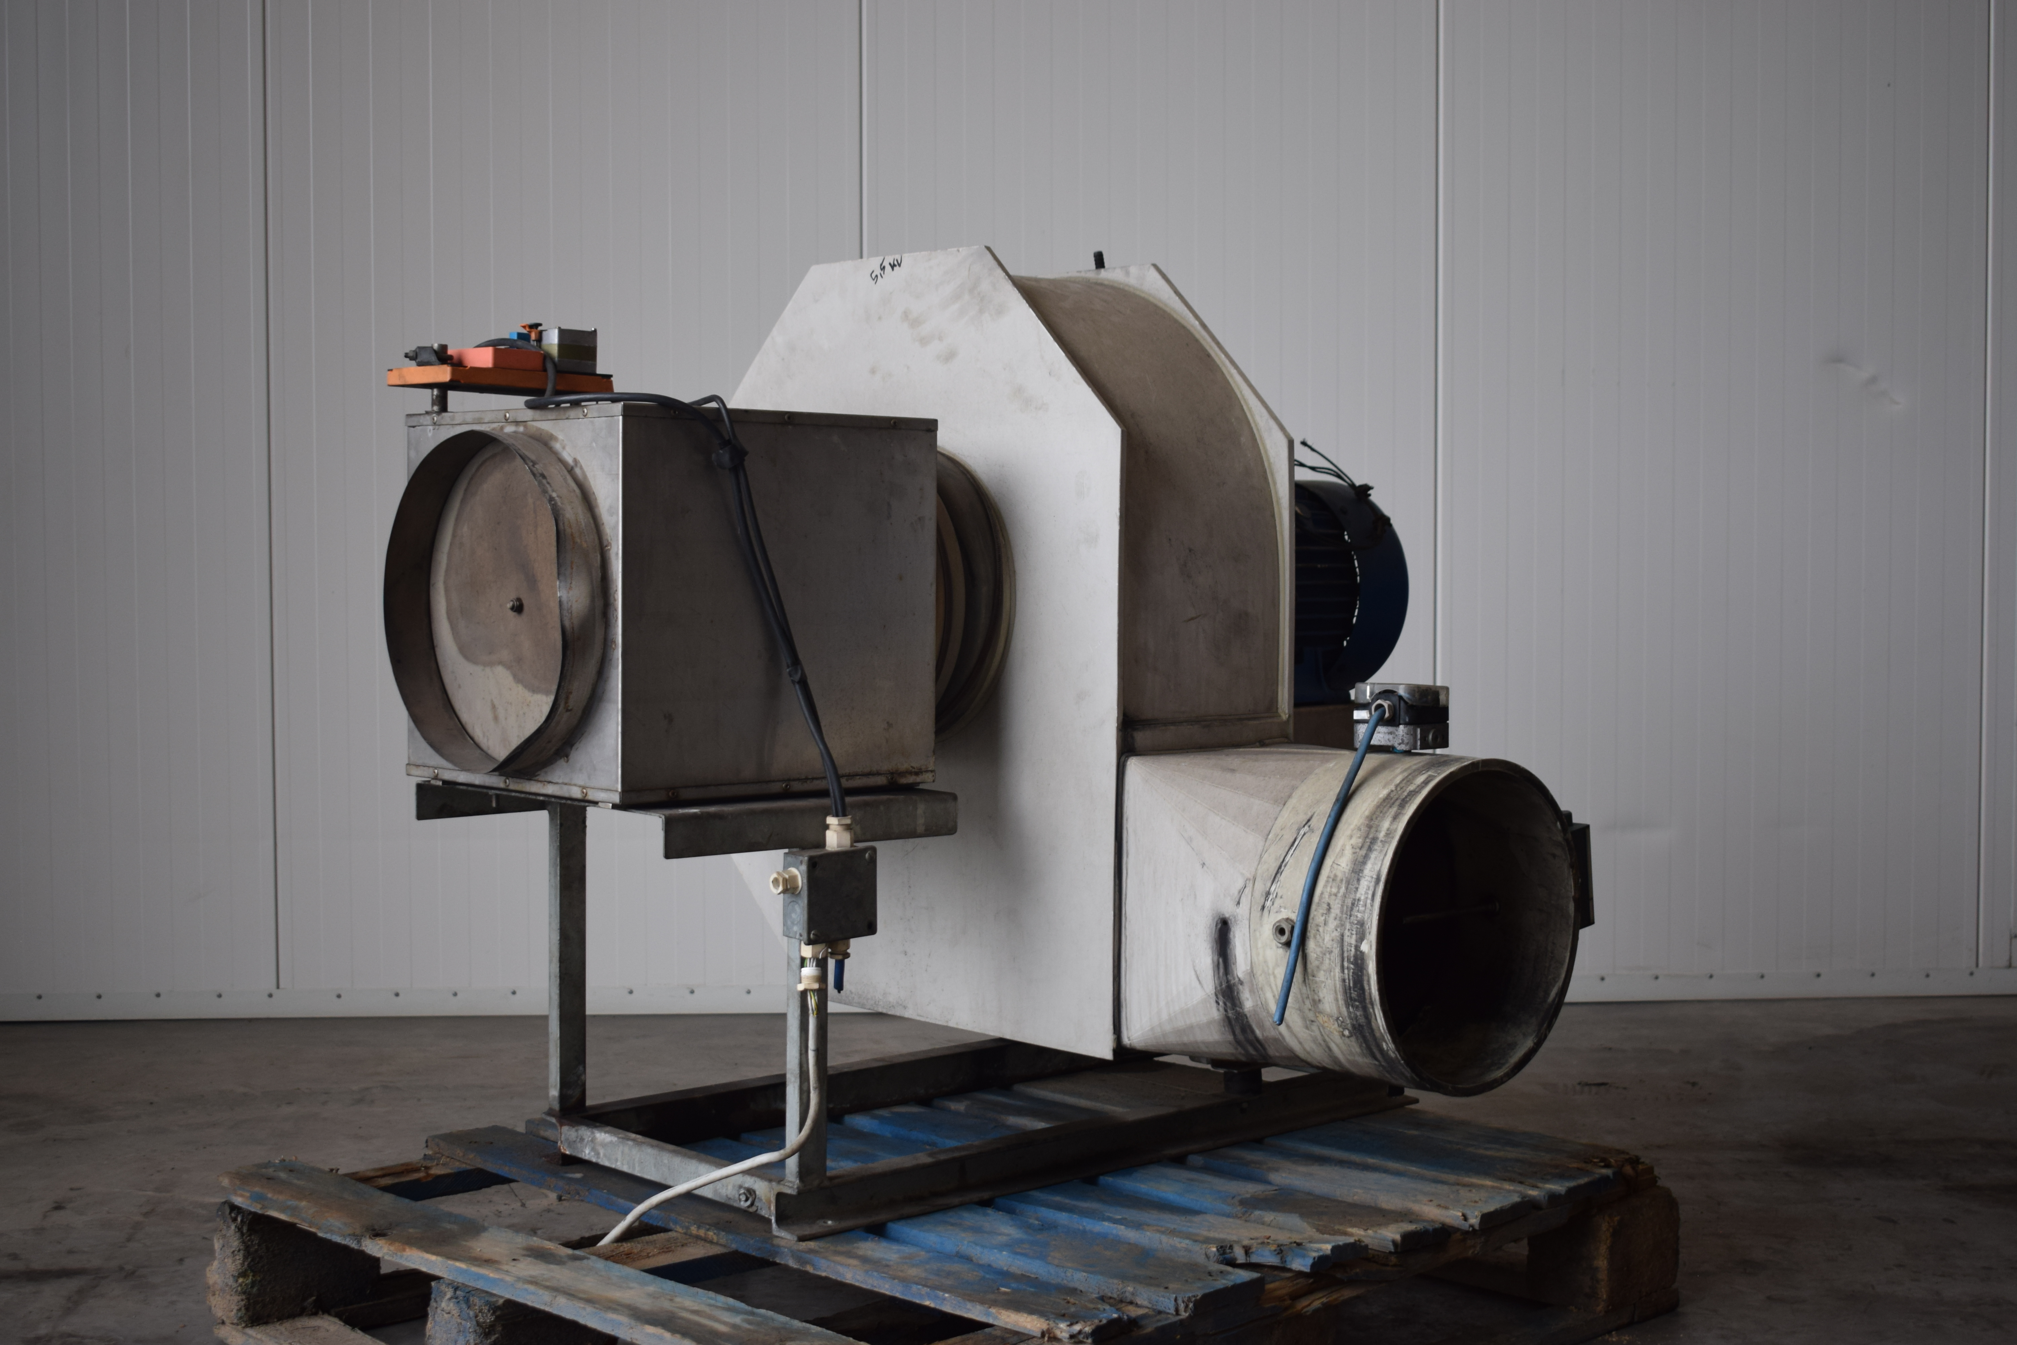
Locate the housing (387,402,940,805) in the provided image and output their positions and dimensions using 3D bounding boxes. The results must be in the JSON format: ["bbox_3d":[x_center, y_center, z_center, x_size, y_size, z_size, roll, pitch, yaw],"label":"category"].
[{"bbox_3d":[-0.355,-0.073,2.581,0.424,0.362,0.376,-2,4,-43],"label":"housing"}]

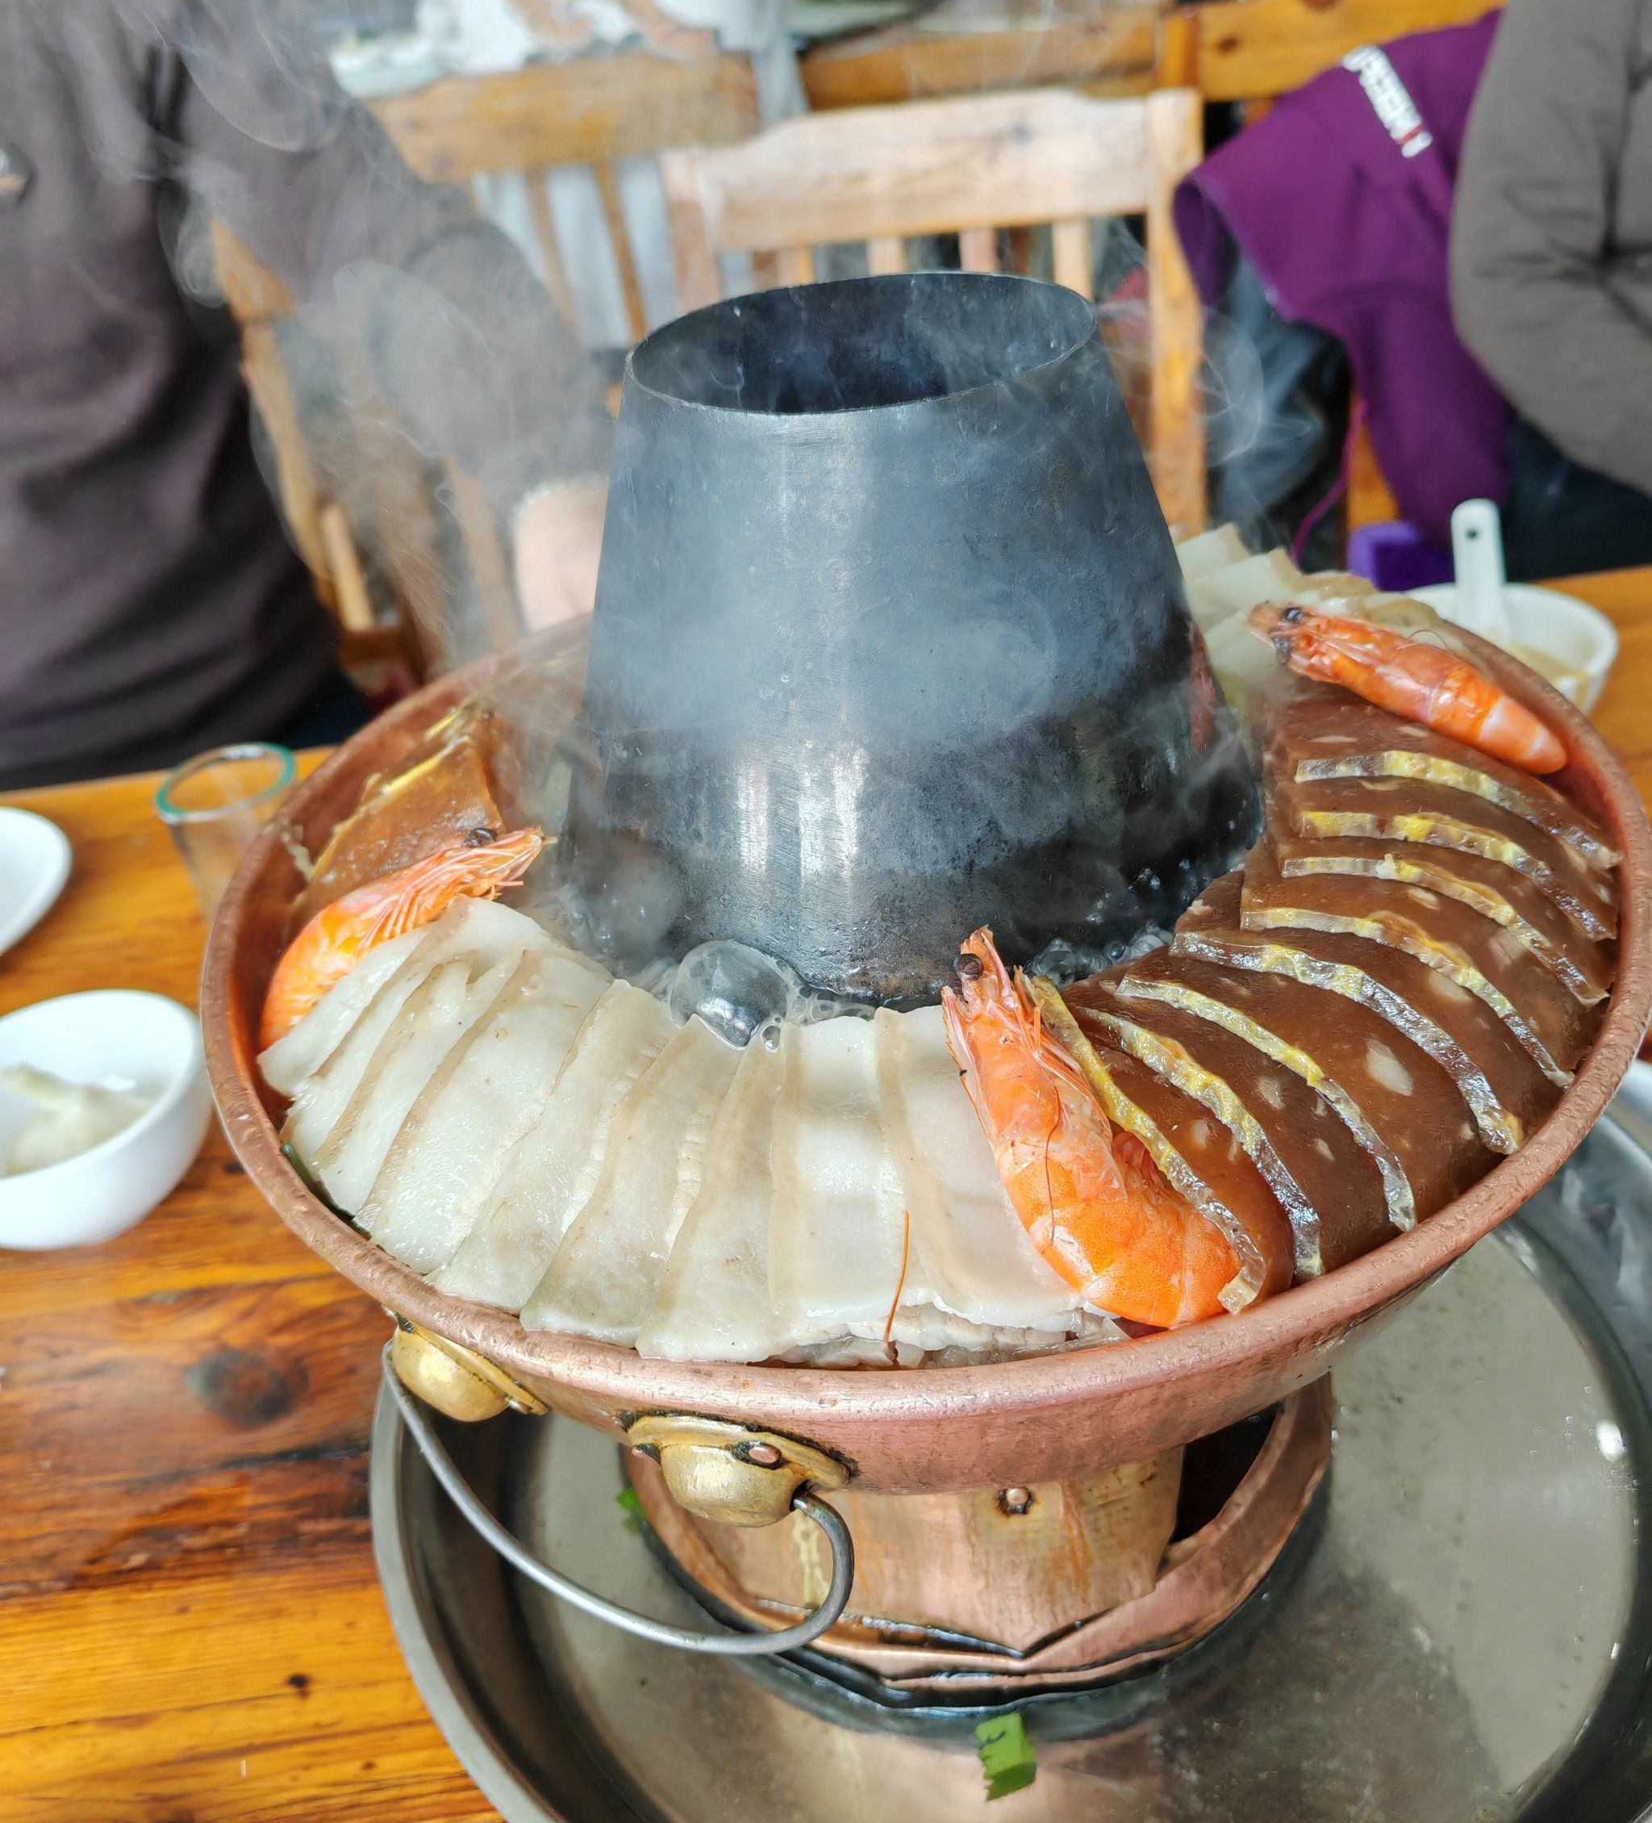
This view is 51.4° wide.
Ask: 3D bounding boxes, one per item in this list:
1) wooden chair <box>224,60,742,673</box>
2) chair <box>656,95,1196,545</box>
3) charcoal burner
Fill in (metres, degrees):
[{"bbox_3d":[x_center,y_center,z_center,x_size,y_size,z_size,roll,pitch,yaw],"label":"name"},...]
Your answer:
[{"bbox_3d":[-0.224,-0.459,1.909,0.430,0.890,0.470,-5,37,4],"label":"wooden chair"},{"bbox_3d":[0.126,-0.110,1.381,0.430,0.890,0.470,-5,37,5],"label":"chair"},{"bbox_3d":[0.014,-0.061,0.387,0.163,0.138,0.163,-5,37,4],"label":"charcoal burner"}]

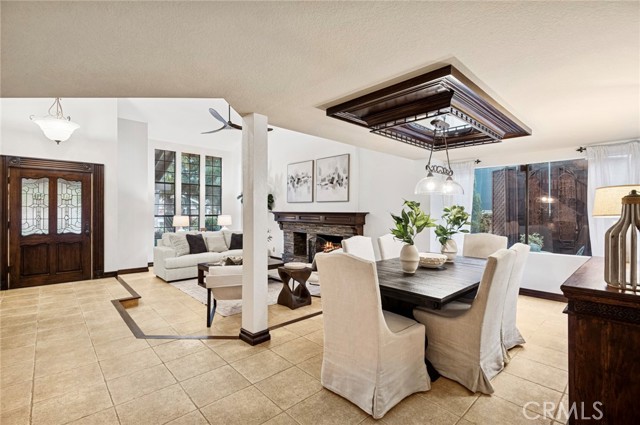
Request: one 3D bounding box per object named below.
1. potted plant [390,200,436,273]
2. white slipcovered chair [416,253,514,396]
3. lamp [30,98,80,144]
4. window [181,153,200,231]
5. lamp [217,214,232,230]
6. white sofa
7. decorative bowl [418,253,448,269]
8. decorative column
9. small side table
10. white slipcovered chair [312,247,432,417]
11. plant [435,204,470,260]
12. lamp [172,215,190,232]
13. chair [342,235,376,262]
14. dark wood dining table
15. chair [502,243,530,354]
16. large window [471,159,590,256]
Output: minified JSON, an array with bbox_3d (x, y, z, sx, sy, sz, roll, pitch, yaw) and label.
[{"bbox_3d":[0.858,0.214,2.618,0.400,0.660,0.380,0,0,-43],"label":"potted plant"},{"bbox_3d":[1.230,0.820,2.449,0.546,1.052,0.625,0,0,-43],"label":"white slipcovered chair"},{"bbox_3d":[-3.486,-1.224,3.744,0.470,0.660,0.470,0,0,-43],"label":"lamp"},{"bbox_3d":[-3.747,-0.369,8.268,0.526,2.690,0.079,0,0,-43],"label":"window"},{"bbox_3d":[-2.695,0.386,8.057,0.417,0.625,0.417,0,0,-43],"label":"lamp"},{"bbox_3d":[-2.660,0.991,7.012,2.333,0.943,0.993,0,0,-43],"label":"white sofa"},{"bbox_3d":[1.262,0.540,3.167,0.338,0.099,0.338,0,0,0],"label":"decorative bowl"},{"bbox_3d":[-0.673,0.165,2.954,0.215,2.287,0.225,0,0,-43],"label":"decorative column"},{"bbox_3d":[-0.406,1.178,4.507,0.370,0.540,0.370,0,0,-43],"label":"small side table"},{"bbox_3d":[0.422,0.810,2.146,0.610,1.010,0.510,0,0,-43],"label":"white slipcovered chair"},{"bbox_3d":[1.588,0.258,3.405,0.417,0.665,0.397,0,0,22],"label":"plant"},{"bbox_3d":[-3.547,0.385,7.269,0.417,0.625,0.417,0,0,-43],"label":"lamp"},{"bbox_3d":[0.627,0.815,3.210,0.536,1.052,0.615,0,0,-43],"label":"chair"},{"bbox_3d":[1.103,0.928,2.857,1.940,0.770,1.100,0,0,-43],"label":"dark wood dining table"},{"bbox_3d":[1.710,0.810,2.881,0.510,1.010,0.620,0,0,-43],"label":"chair"},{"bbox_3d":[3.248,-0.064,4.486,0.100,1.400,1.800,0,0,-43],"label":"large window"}]

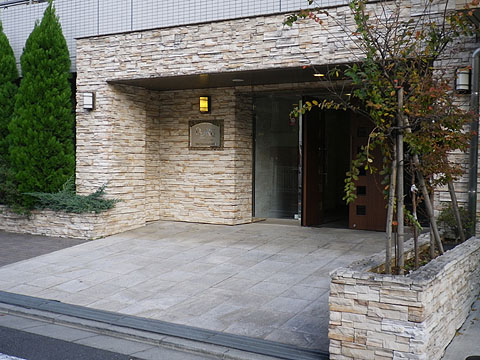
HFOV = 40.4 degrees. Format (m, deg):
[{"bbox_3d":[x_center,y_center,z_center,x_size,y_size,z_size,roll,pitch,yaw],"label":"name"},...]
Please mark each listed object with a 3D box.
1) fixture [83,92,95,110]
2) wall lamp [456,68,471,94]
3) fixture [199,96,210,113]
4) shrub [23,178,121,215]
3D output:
[{"bbox_3d":[-2.273,-1.179,9.798,0.155,0.275,0.100,2,1,31],"label":"fixture"},{"bbox_3d":[2.403,-1.058,7.004,0.155,0.275,0.100,2,1,31],"label":"wall lamp"},{"bbox_3d":[-0.560,-1.197,10.422,0.155,0.275,0.100,2,1,31],"label":"fixture"},{"bbox_3d":[-2.540,0.228,9.845,1.500,0.500,0.750,2,1,31],"label":"shrub"}]

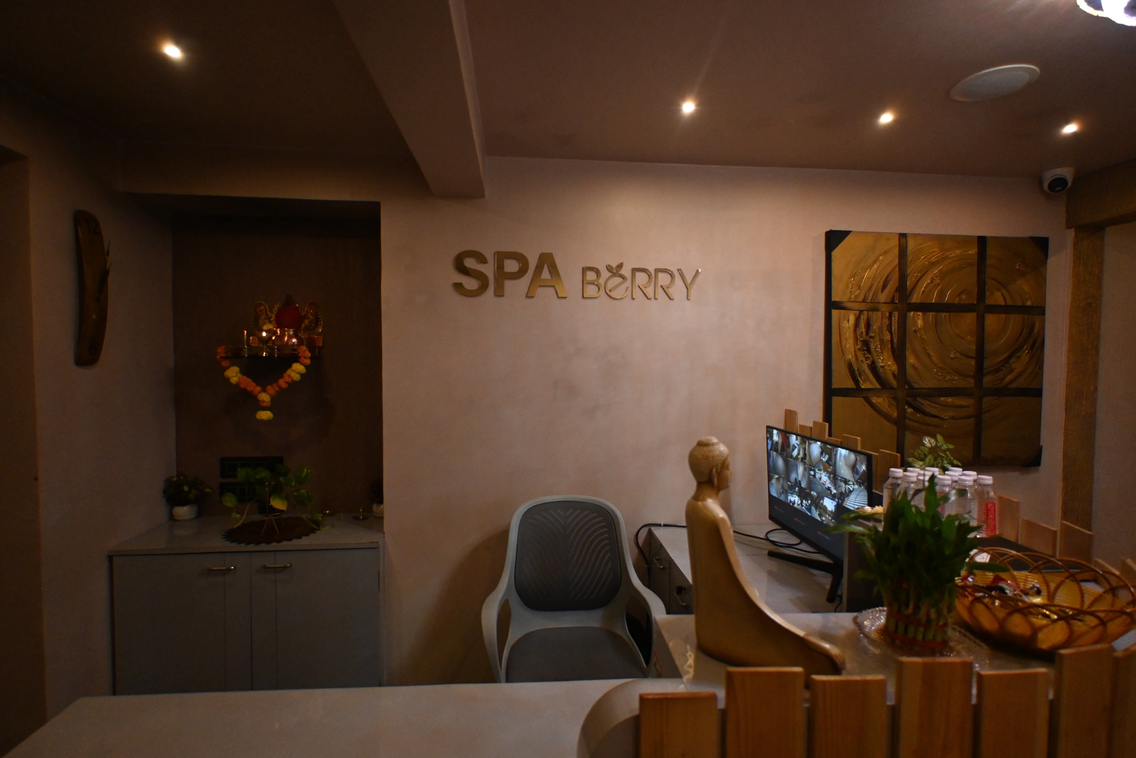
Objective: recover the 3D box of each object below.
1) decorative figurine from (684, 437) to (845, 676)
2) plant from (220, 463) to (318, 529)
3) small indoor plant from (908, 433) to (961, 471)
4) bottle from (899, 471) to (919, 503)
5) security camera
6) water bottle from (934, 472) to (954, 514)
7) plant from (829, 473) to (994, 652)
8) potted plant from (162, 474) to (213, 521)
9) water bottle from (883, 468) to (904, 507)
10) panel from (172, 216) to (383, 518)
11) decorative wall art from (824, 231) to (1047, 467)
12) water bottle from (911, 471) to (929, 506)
[{"bbox_3d":[0.266,0.234,0.804,0.180,0.303,0.190,0,2,-5],"label":"decorative figurine"},{"bbox_3d":[-1.170,0.462,2.255,0.350,0.275,0.280,0,2,-5],"label":"plant"},{"bbox_3d":[0.996,0.263,1.550,0.150,0.230,0.150,0,2,-5],"label":"small indoor plant"},{"bbox_3d":[0.845,0.309,1.405,0.051,0.150,0.051,0,2,-5],"label":"bottle"},{"bbox_3d":[2.027,-0.809,2.354,0.110,0.092,0.110,2,3,37],"label":"security camera"},{"bbox_3d":[0.906,0.310,1.370,0.051,0.150,0.051,0,2,-5],"label":"water bottle"},{"bbox_3d":[0.503,0.259,0.826,0.220,0.240,0.200,0,2,-5],"label":"plant"},{"bbox_3d":[-1.593,0.494,2.374,0.180,0.198,0.170,0,2,-5],"label":"potted plant"},{"bbox_3d":[0.839,0.307,1.454,0.051,0.150,0.051,0,2,-5],"label":"water bottle"},{"bbox_3d":[-1.222,-0.050,2.462,0.920,1.280,0.030,0,2,-5],"label":"panel"},{"bbox_3d":[1.538,-0.113,2.381,0.950,0.963,0.048,0,2,-5],"label":"decorative wall art"},{"bbox_3d":[0.895,0.309,1.416,0.051,0.150,0.051,0,2,-5],"label":"water bottle"}]

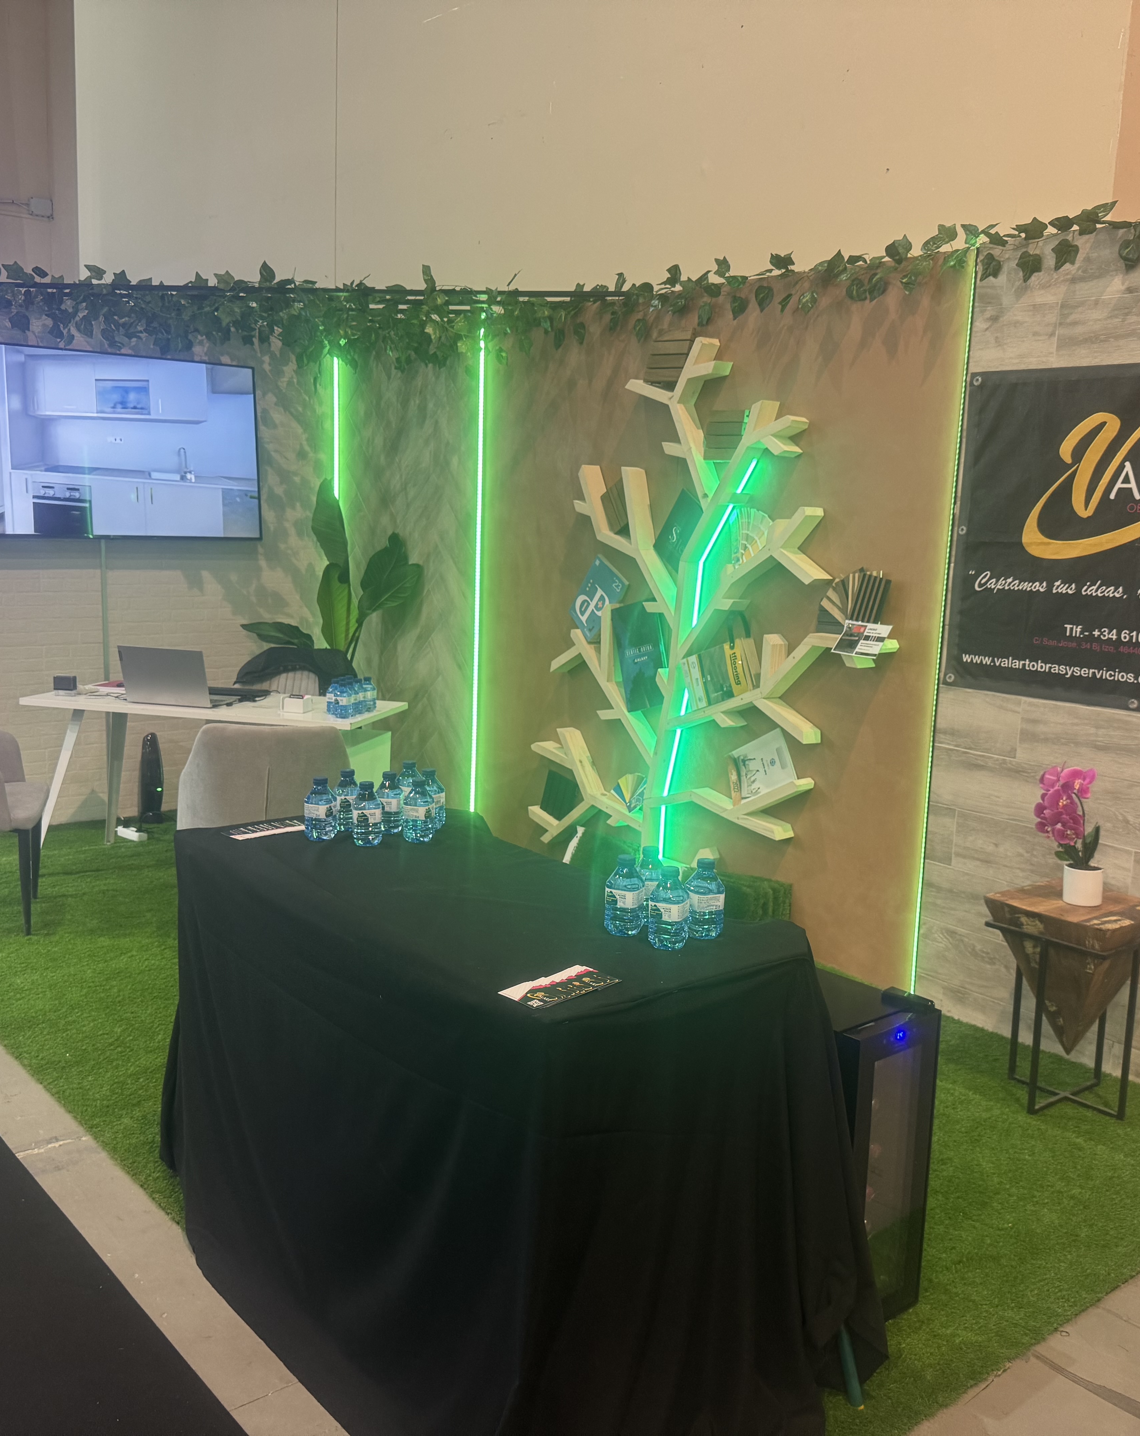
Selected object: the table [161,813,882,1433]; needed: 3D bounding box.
[{"bbox_3d":[-0.185,0.753,2.574,0.740,0.894,1.320,-5,11,-39],"label":"table"}]

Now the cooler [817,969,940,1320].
[{"bbox_3d":[0.467,0.856,2.762,0.256,0.630,0.480,-6,12,-40],"label":"cooler"}]

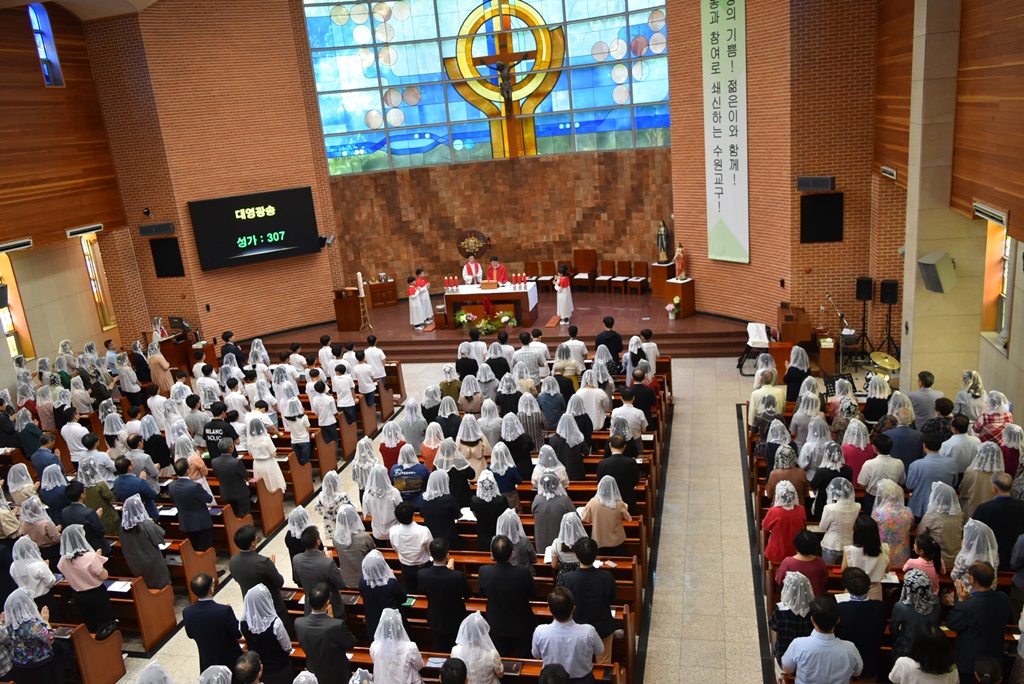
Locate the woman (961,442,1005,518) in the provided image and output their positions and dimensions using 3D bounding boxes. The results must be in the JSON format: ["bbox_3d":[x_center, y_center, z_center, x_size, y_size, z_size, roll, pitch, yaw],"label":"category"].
[{"bbox_3d":[5.046,1.801,8.232,0.490,1.595,0.380,-2,16,15],"label":"woman"}]

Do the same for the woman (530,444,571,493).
[{"bbox_3d":[0.555,2.031,9.944,0.460,1.539,0.400,-2,16,15],"label":"woman"}]

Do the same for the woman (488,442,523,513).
[{"bbox_3d":[-0.062,2.062,10.168,0.460,1.578,0.380,-3,15,10],"label":"woman"}]

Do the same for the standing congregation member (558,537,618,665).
[{"bbox_3d":[0.746,2.530,6.998,0.510,1.710,0.380,-2,16,15],"label":"standing congregation member"}]

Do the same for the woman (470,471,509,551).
[{"bbox_3d":[-0.194,2.262,9.266,0.460,1.588,0.400,-2,16,15],"label":"woman"}]

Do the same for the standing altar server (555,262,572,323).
[{"bbox_3d":[1.345,-1.258,20.249,0.450,1.554,0.420,-2,16,15],"label":"standing altar server"}]

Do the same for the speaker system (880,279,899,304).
[{"bbox_3d":[7.693,-1.022,15.650,0.340,0.520,0.320,0,16,21],"label":"speaker system"}]

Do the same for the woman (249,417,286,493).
[{"bbox_3d":[-3.658,1.868,11.439,0.450,1.580,0.360,-2,17,15],"label":"woman"}]

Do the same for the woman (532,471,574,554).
[{"bbox_3d":[0.539,2.235,9.072,0.490,1.603,0.420,-2,16,15],"label":"woman"}]

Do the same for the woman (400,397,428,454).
[{"bbox_3d":[-1.500,1.620,12.220,0.460,1.542,0.380,-2,16,15],"label":"woman"}]

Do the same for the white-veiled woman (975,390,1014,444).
[{"bbox_3d":[6.106,1.353,9.767,0.470,1.565,0.380,-2,17,12],"label":"white-veiled woman"}]

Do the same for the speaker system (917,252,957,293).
[{"bbox_3d":[6.443,-1.062,11.626,0.286,0.542,0.308,-37,25,-10],"label":"speaker system"}]

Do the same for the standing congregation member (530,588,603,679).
[{"bbox_3d":[0.488,2.874,6.574,0.520,1.760,0.380,-3,15,10],"label":"standing congregation member"}]

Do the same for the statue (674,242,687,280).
[{"bbox_3d":[4.100,-1.969,18.663,0.250,0.900,0.290,-18,20,-35],"label":"statue"}]

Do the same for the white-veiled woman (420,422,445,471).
[{"bbox_3d":[-0.978,1.815,10.629,0.430,1.516,0.360,-2,16,15],"label":"white-veiled woman"}]

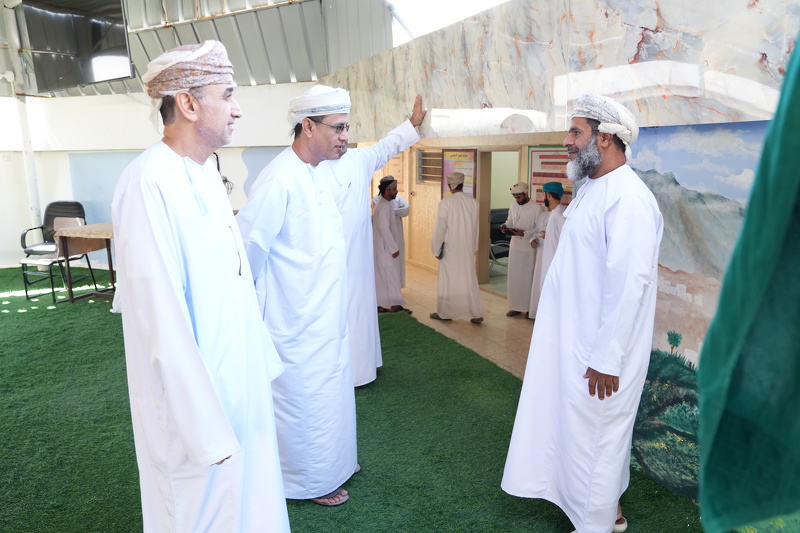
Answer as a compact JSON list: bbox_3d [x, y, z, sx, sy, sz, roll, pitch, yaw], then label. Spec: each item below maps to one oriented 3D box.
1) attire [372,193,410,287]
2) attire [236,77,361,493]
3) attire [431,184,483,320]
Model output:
[{"bbox_3d":[-0.140,-0.398,7.881,0.570,1.420,0.380,0,9,0],"label":"attire"},{"bbox_3d":[-0.413,0.102,2.328,0.420,1.710,0.540,6,11,32],"label":"attire"},{"bbox_3d":[0.660,-0.129,6.234,0.560,1.430,0.400,-4,10,-23],"label":"attire"}]

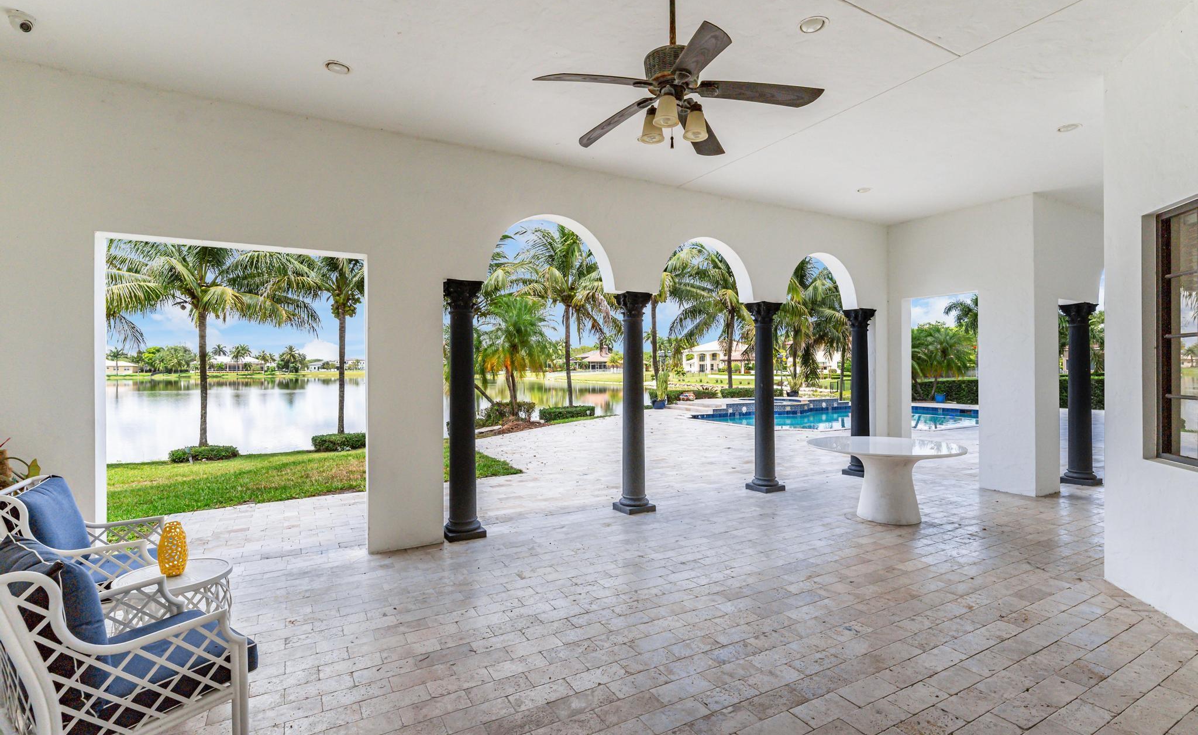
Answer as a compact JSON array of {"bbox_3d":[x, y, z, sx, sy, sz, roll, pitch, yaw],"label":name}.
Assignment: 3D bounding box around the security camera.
[{"bbox_3d":[-3.381,-2.020,3.115,0.119,0.085,0.119,0,0,22],"label":"security camera"}]

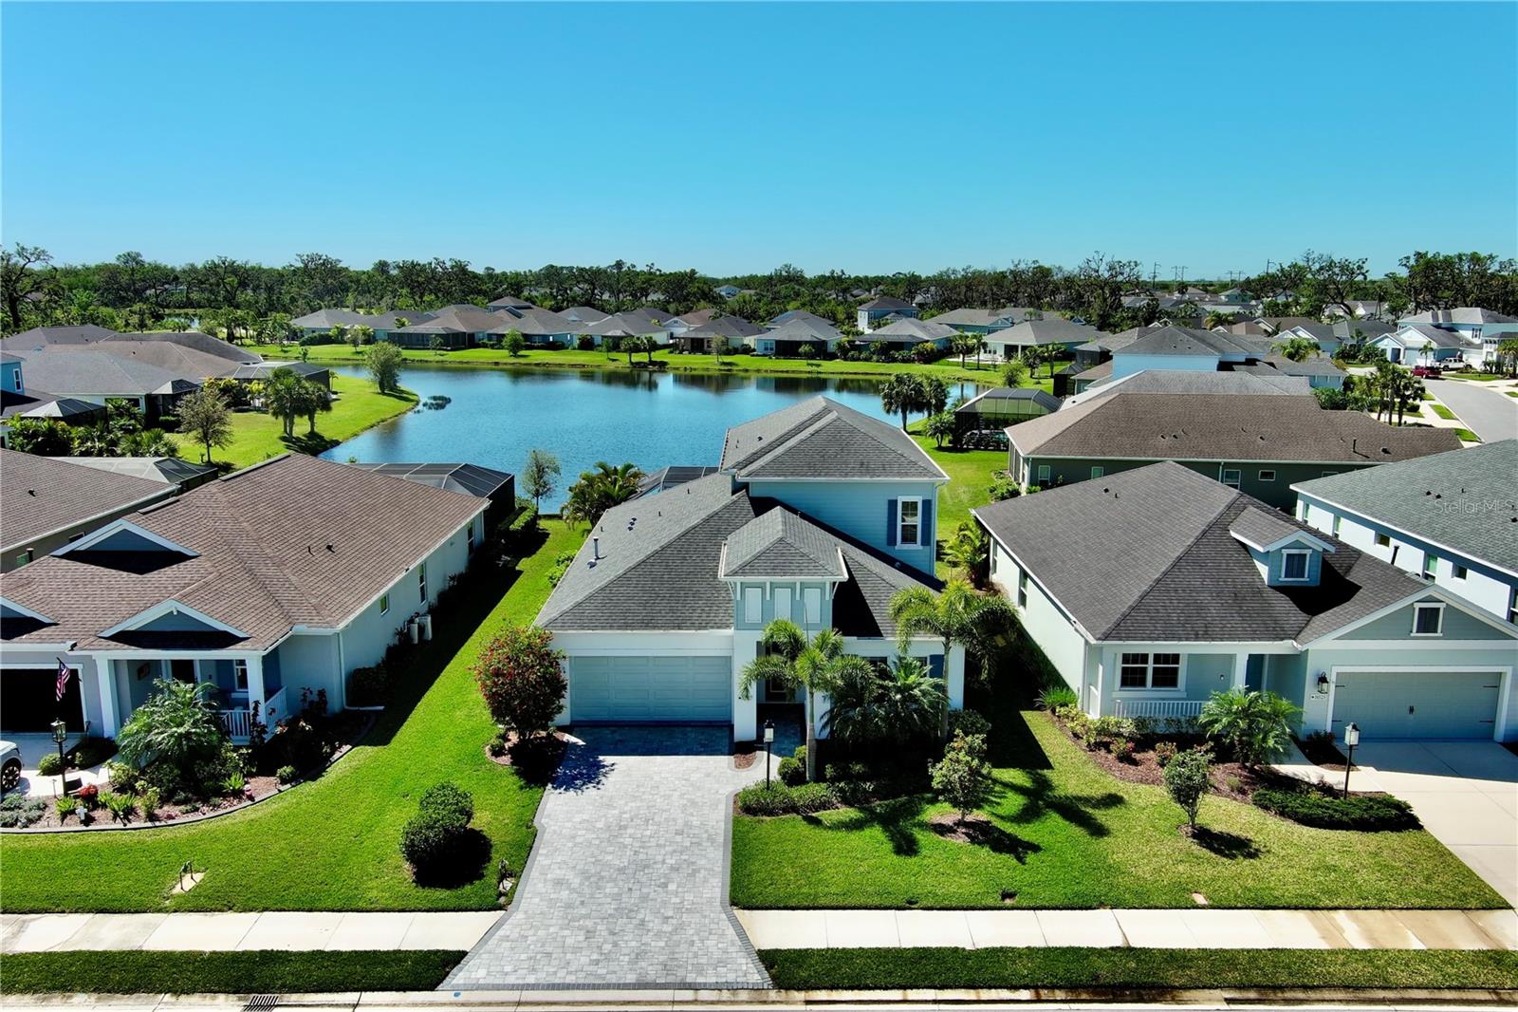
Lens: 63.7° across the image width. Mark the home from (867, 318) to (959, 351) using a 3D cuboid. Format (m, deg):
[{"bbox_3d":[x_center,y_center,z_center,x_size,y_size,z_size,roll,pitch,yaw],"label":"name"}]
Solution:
[{"bbox_3d":[26.000,-29.574,213.205,13.200,6.000,23.500,4,11,22],"label":"home"}]

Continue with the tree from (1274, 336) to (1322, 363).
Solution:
[{"bbox_3d":[62.500,-16.147,142.000,5.400,6.400,5.400,0,11,0],"label":"tree"}]

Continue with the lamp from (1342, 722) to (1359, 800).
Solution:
[{"bbox_3d":[15.300,6.626,31.566,0.330,2.120,0.330,0,11,0],"label":"lamp"}]

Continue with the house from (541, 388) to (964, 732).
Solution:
[{"bbox_3d":[0.150,0.647,46.926,13.500,8.000,25.400,0,11,0],"label":"house"}]

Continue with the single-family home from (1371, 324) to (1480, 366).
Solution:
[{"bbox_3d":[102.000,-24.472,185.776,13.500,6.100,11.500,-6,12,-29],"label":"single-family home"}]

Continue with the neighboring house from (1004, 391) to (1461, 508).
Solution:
[{"bbox_3d":[28.900,-3.996,76.782,24.800,6.100,12.200,1,11,6],"label":"neighboring house"}]

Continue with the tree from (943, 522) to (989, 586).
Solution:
[{"bbox_3d":[9.100,2.269,52.600,2.150,3.000,2.150,0,11,0],"label":"tree"}]

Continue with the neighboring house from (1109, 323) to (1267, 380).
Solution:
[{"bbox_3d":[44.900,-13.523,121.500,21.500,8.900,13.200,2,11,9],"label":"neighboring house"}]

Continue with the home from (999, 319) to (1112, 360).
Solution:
[{"bbox_3d":[50.000,-27.865,205.000,21.000,6.000,13.000,-6,12,-29],"label":"home"}]

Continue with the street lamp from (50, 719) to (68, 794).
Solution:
[{"bbox_3d":[-18.200,6.543,31.850,0.330,2.150,0.330,0,11,0],"label":"street lamp"}]

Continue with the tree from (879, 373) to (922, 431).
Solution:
[{"bbox_3d":[12.300,-8.958,106.986,3.800,5.200,3.700,0,11,0],"label":"tree"}]

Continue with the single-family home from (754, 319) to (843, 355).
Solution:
[{"bbox_3d":[8.300,-30.577,219.000,13.000,6.100,20.500,3,11,15],"label":"single-family home"}]

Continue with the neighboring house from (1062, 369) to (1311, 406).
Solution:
[{"bbox_3d":[34.700,-7.974,99.800,20.700,6.100,13.200,2,11,12],"label":"neighboring house"}]

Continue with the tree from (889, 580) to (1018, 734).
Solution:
[{"bbox_3d":[5.650,4.425,35.500,3.750,4.850,3.700,0,11,0],"label":"tree"}]

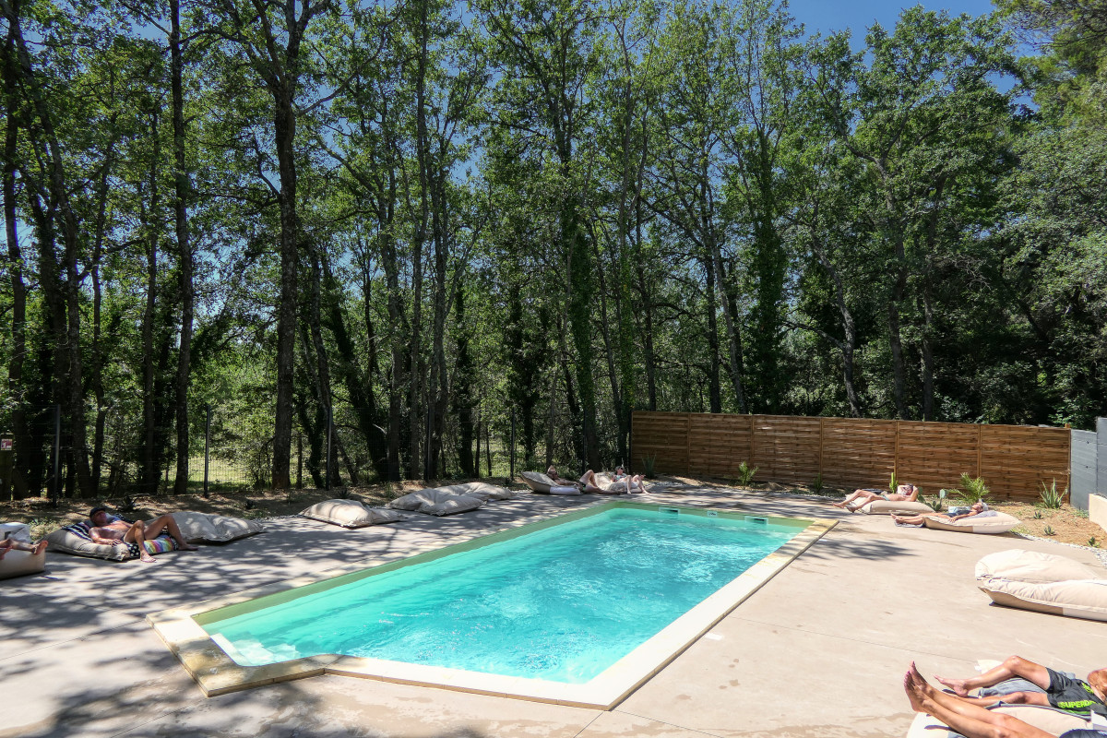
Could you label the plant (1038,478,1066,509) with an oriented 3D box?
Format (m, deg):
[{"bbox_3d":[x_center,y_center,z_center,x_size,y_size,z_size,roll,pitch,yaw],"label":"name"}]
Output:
[{"bbox_3d":[11.139,2.770,16.484,0.580,0.700,0.580,0,-2,34],"label":"plant"}]

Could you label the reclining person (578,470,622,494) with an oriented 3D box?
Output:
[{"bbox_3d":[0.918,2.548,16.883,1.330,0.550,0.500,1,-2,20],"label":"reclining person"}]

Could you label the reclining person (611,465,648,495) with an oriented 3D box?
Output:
[{"bbox_3d":[1.772,2.568,17.184,0.520,0.580,1.000,3,-2,-37],"label":"reclining person"}]

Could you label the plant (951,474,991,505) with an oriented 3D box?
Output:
[{"bbox_3d":[9.382,2.729,16.584,0.920,0.720,0.850,0,-2,30],"label":"plant"}]

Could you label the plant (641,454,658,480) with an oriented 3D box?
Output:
[{"bbox_3d":[2.631,2.666,20.333,0.460,0.720,0.460,1,-2,0],"label":"plant"}]

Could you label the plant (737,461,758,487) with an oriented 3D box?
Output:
[{"bbox_3d":[4.917,2.690,18.683,0.560,0.660,0.560,1,-2,15],"label":"plant"}]

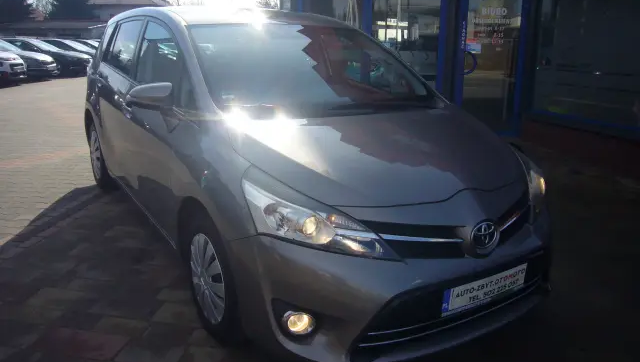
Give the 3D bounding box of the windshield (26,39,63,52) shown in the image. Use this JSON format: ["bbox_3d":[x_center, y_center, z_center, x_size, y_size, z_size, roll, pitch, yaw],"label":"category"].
[{"bbox_3d":[-10.111,-4.973,19.000,0.780,0.460,1.400,2,16,2],"label":"windshield"}]

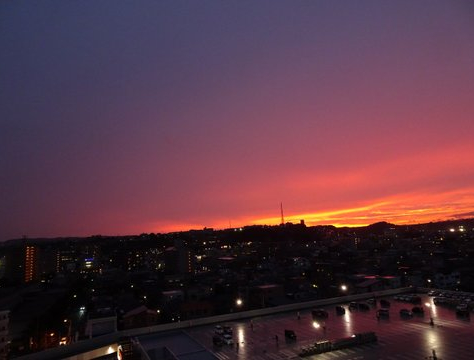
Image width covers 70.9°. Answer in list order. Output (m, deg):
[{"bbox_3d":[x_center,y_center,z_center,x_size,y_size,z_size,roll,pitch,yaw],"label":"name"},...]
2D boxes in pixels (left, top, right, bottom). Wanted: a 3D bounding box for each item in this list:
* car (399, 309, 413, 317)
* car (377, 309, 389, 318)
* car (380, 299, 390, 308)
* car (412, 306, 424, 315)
[{"bbox_3d":[57.560,45.080,113.090,1.720,1.500,4.300,1,-11,-26],"label":"car"},{"bbox_3d":[50.810,45.770,115.110,1.650,1.600,3.900,1,-11,-26],"label":"car"},{"bbox_3d":[57.750,47.950,130.000,1.650,1.550,3.900,1,-11,-26],"label":"car"},{"bbox_3d":[62.290,45.120,114.920,1.700,1.500,4.100,1,-11,-26],"label":"car"}]

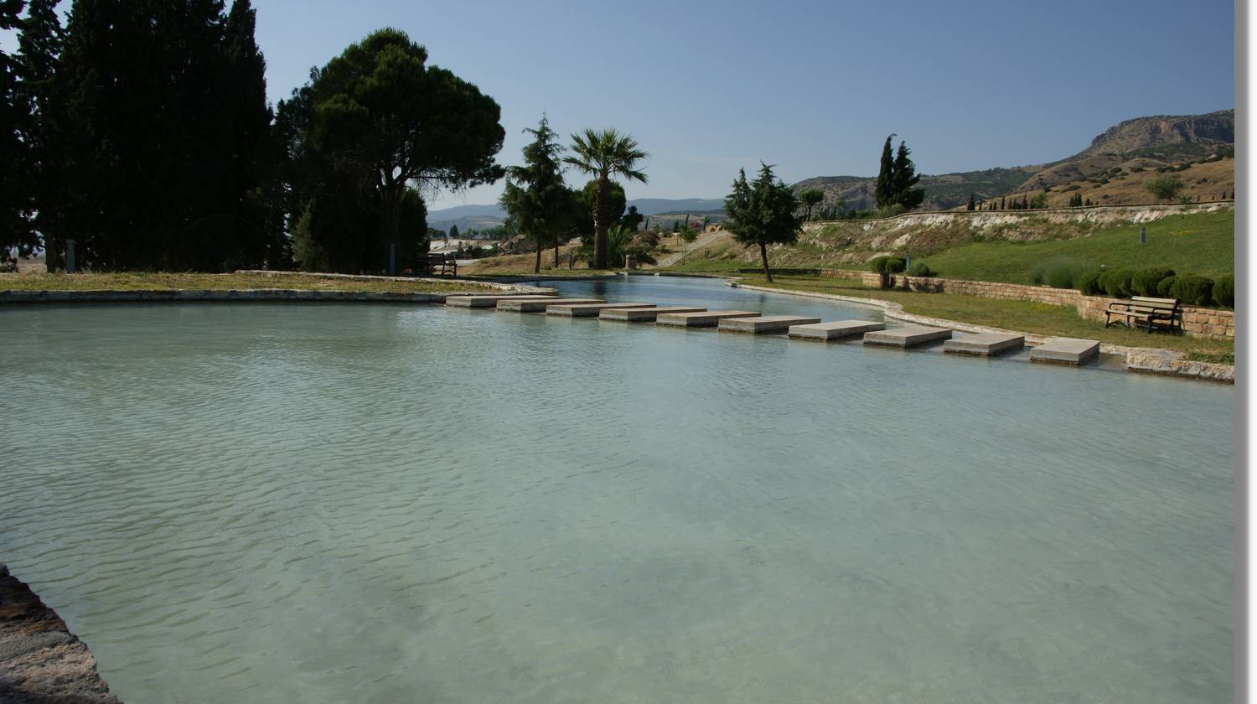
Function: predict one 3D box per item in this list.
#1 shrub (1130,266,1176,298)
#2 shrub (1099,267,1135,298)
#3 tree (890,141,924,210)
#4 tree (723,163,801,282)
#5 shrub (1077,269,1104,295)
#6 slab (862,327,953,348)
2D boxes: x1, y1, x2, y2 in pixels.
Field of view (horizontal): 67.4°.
[{"bbox_3d":[14.812,-1.927,26.600,1.150,0.980,1.100,3,7,0],"label":"shrub"},{"bbox_3d":[15.447,-2.192,29.833,1.000,0.950,1.000,3,6,2],"label":"shrub"},{"bbox_3d":[28.107,-17.723,95.000,3.400,7.100,3.400,3,7,0],"label":"tree"},{"bbox_3d":[7.627,-7.405,53.830,4.300,6.700,4.200,3,6,0],"label":"tree"},{"bbox_3d":[15.520,-2.329,31.698,0.880,0.880,0.880,3,6,2],"label":"shrub"},{"bbox_3d":[6.451,-0.355,21.531,0.889,0.214,3.587,7,8,33],"label":"slab"}]

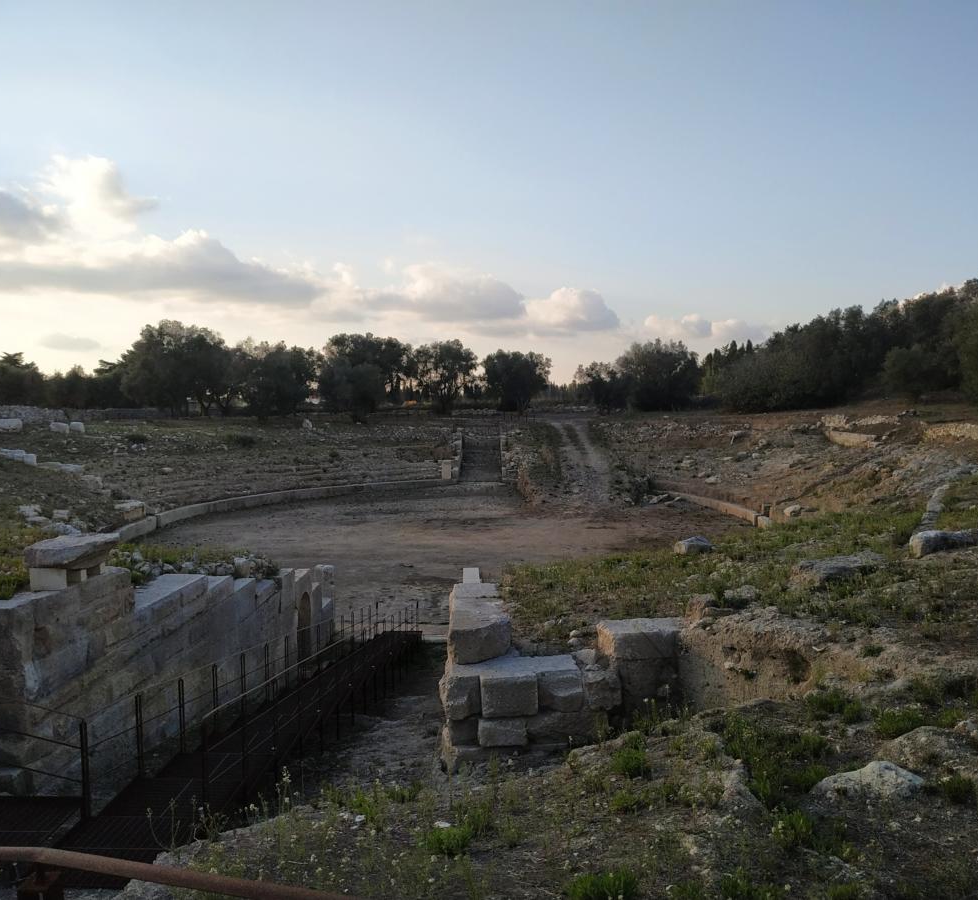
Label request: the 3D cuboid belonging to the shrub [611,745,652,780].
[{"bbox_3d":[1.321,2.934,7.800,0.390,0.280,0.370,0,4,0],"label":"shrub"}]

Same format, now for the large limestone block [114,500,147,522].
[{"bbox_3d":[-21.327,3.648,49.500,1.400,0.920,1.300,3,5,39],"label":"large limestone block"}]

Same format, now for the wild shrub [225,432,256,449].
[{"bbox_3d":[-22.075,-0.855,74.000,2.800,1.250,2.200,0,4,0],"label":"wild shrub"}]

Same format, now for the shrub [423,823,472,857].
[{"bbox_3d":[-0.265,2.524,5.400,0.310,0.180,0.290,0,4,0],"label":"shrub"}]

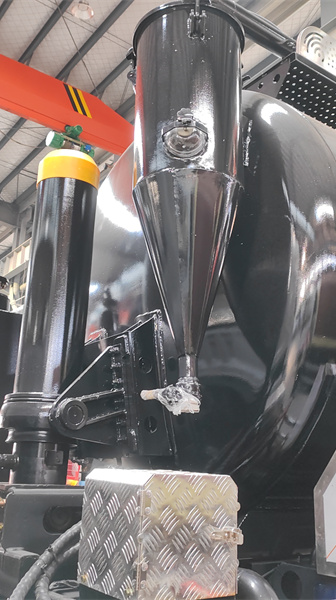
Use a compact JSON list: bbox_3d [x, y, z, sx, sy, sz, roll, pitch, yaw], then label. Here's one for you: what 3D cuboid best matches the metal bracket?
[{"bbox_3d":[-0.288,0.288,2.190,0.470,0.478,0.441,13,-19,-35],"label":"metal bracket"}]

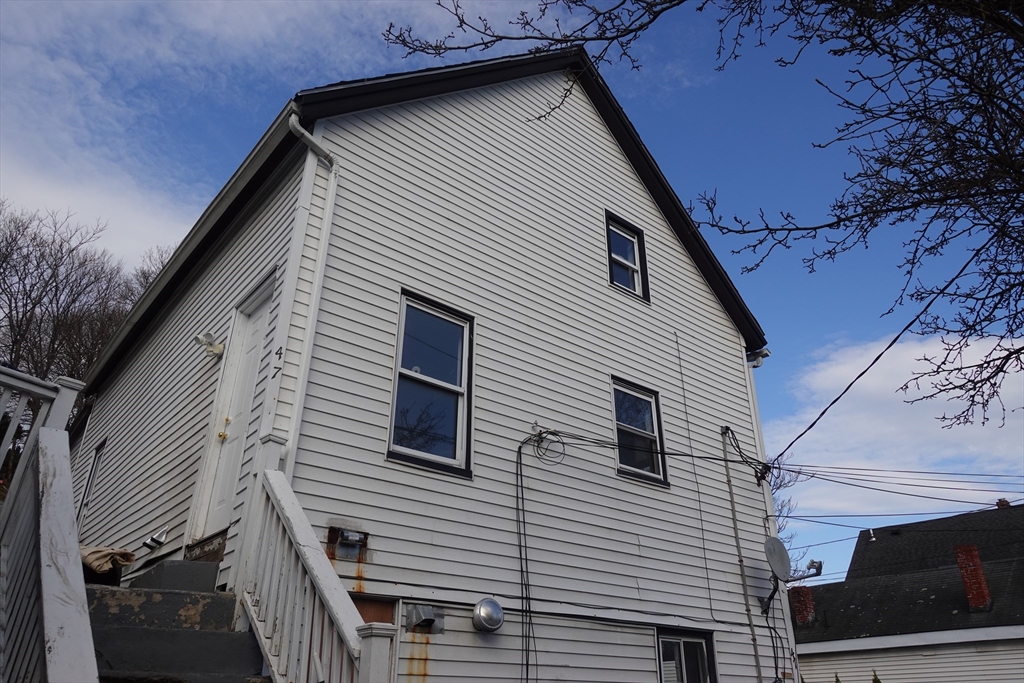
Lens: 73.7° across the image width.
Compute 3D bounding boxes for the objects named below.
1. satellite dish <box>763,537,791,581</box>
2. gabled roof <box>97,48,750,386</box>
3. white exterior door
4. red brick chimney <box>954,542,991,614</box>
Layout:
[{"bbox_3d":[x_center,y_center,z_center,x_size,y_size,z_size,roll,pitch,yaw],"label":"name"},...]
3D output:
[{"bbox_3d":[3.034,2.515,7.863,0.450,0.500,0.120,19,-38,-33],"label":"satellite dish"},{"bbox_3d":[-1.569,-1.016,10.710,6.850,3.460,7.500,22,-35,-35],"label":"gabled roof"},{"bbox_3d":[-2.091,0.535,5.438,0.060,2.030,0.810,21,-34,-35],"label":"white exterior door"},{"bbox_3d":[12.779,6.562,18.821,0.420,1.700,0.430,21,-34,-35],"label":"red brick chimney"}]

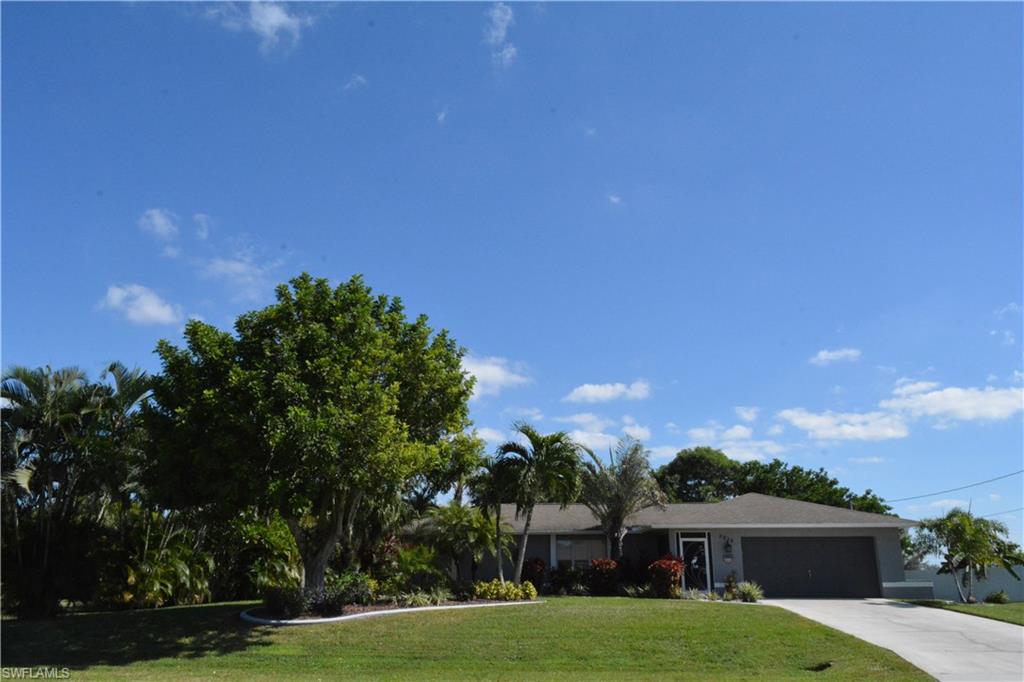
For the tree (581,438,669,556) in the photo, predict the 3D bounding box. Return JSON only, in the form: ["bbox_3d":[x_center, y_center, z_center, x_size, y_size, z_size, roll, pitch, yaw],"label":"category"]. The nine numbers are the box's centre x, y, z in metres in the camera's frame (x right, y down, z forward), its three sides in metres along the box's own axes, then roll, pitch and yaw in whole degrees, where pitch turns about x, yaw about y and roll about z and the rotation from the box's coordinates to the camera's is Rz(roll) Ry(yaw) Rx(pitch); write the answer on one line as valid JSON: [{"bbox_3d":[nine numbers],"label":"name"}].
[{"bbox_3d":[4.539,7.037,31.057,3.501,6.371,3.396,0,-16,0],"label":"tree"}]

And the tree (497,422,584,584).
[{"bbox_3d":[1.100,6.465,29.556,3.397,6.714,3.295,0,-16,0],"label":"tree"}]

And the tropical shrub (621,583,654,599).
[{"bbox_3d":[4.839,9.624,29.598,1.311,0.597,0.983,0,-16,0],"label":"tropical shrub"}]

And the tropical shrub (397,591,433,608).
[{"bbox_3d":[-3.133,8.289,24.668,1.160,0.520,0.900,0,-16,0],"label":"tropical shrub"}]

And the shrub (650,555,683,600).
[{"bbox_3d":[5.466,8.326,27.162,1.270,1.490,1.200,0,-16,0],"label":"shrub"}]

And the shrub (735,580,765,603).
[{"bbox_3d":[8.248,8.653,26.550,0.970,0.710,0.950,0,-16,0],"label":"shrub"}]

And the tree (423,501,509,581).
[{"bbox_3d":[-1.777,7.960,29.237,3.287,3.702,3.122,0,-16,0],"label":"tree"}]

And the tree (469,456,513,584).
[{"bbox_3d":[-0.582,6.381,27.090,1.900,4.740,1.900,0,-16,0],"label":"tree"}]

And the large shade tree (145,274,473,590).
[{"bbox_3d":[-7.352,3.269,27.655,11.850,12.069,11.257,0,-16,0],"label":"large shade tree"}]

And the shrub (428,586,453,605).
[{"bbox_3d":[-2.584,9.195,27.745,0.867,0.614,0.737,0,-16,0],"label":"shrub"}]

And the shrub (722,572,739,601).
[{"bbox_3d":[7.677,8.624,26.975,0.560,0.940,0.550,0,-16,0],"label":"shrub"}]

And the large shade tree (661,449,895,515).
[{"bbox_3d":[17.251,11.330,50.862,15.630,8.420,10.500,0,-16,0],"label":"large shade tree"}]

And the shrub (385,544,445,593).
[{"bbox_3d":[-3.445,8.066,27.125,2.260,1.690,1.800,0,-16,0],"label":"shrub"}]

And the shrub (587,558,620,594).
[{"bbox_3d":[3.464,8.940,29.065,1.290,1.360,1.200,0,-16,0],"label":"shrub"}]

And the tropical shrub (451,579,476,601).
[{"bbox_3d":[-1.660,8.503,26.273,0.890,0.720,0.850,0,-16,0],"label":"tropical shrub"}]

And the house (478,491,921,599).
[{"bbox_3d":[5.550,8.978,34.042,18.900,4.150,13.300,0,-16,1],"label":"house"}]

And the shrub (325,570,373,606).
[{"bbox_3d":[-5.781,8.741,27.146,1.697,1.200,1.527,0,-16,0],"label":"shrub"}]

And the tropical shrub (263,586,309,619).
[{"bbox_3d":[-7.272,8.358,24.656,1.477,0.902,1.403,0,-16,0],"label":"tropical shrub"}]

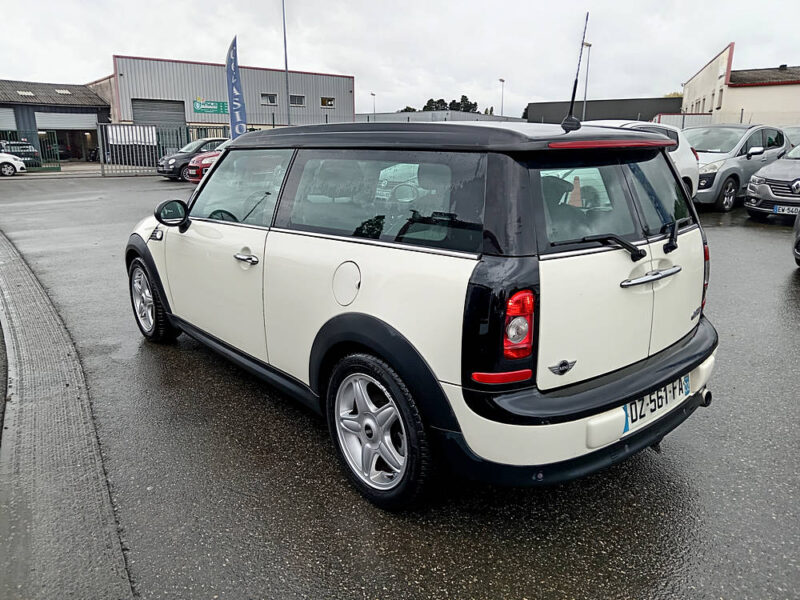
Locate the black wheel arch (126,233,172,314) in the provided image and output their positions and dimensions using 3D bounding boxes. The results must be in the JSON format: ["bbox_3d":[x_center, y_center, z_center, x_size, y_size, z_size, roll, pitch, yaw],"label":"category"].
[{"bbox_3d":[-1.701,-0.224,3.905,0.110,0.430,0.840,-12,19,-39],"label":"black wheel arch"}]

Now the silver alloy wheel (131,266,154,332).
[{"bbox_3d":[-1.728,-0.003,4.057,0.170,0.436,0.436,-12,19,-39],"label":"silver alloy wheel"}]

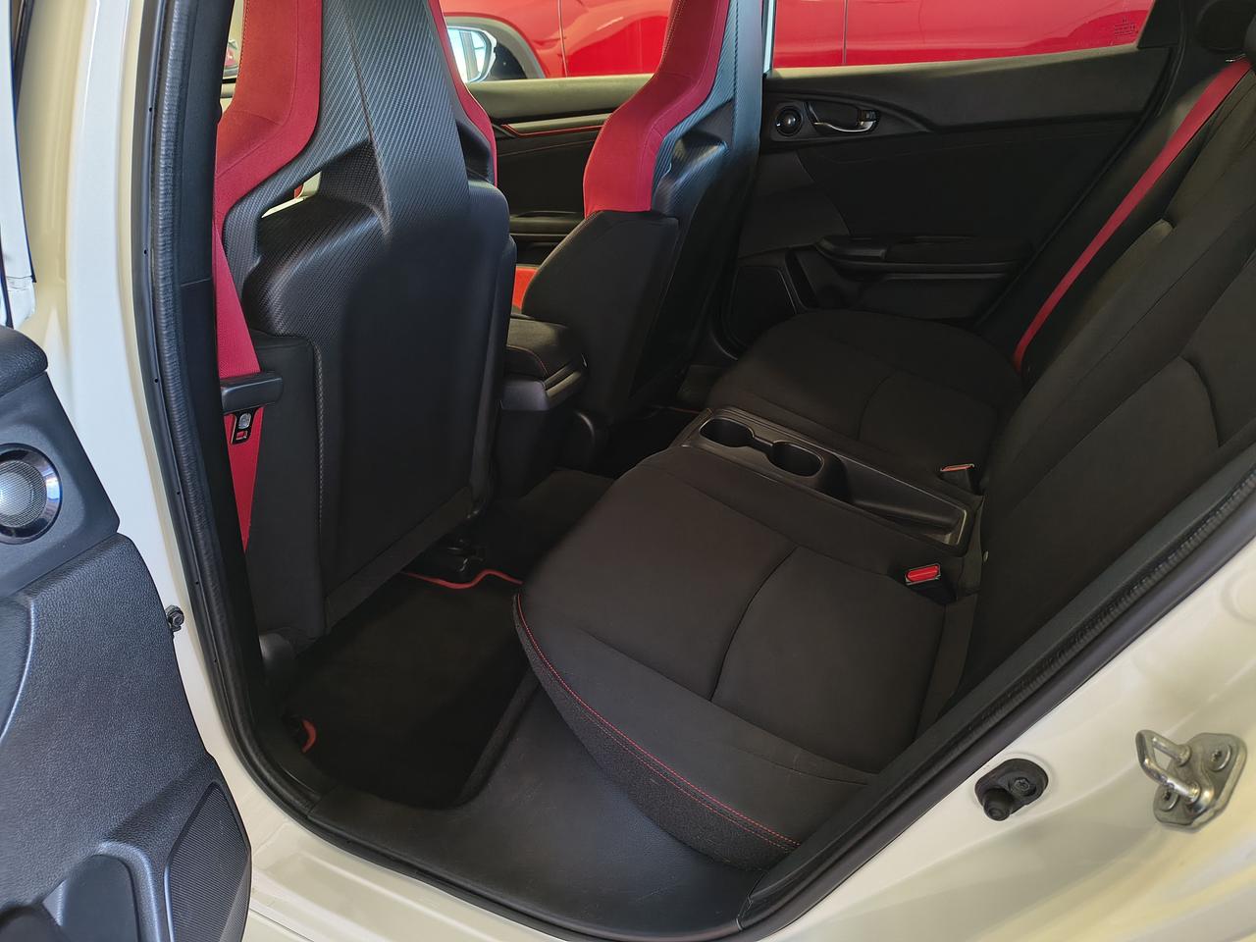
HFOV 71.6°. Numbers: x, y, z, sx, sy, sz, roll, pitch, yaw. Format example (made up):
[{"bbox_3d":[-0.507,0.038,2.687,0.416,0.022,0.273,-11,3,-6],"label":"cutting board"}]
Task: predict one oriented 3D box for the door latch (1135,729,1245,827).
[{"bbox_3d":[0.298,0.163,0.468,0.038,0.057,0.043,28,22,-23],"label":"door latch"}]

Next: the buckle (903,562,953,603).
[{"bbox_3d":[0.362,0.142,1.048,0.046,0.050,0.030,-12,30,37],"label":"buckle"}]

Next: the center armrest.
[{"bbox_3d":[-0.198,-0.203,1.358,0.260,0.060,0.155,11,27,22],"label":"center armrest"}]

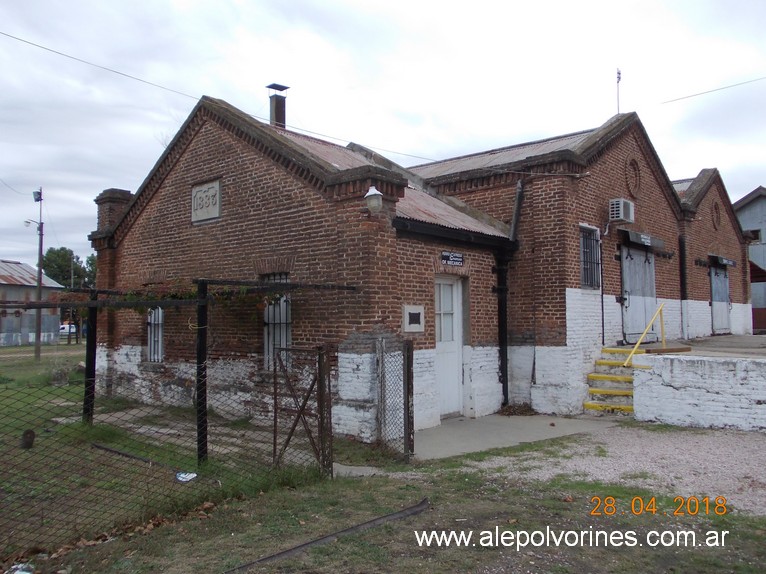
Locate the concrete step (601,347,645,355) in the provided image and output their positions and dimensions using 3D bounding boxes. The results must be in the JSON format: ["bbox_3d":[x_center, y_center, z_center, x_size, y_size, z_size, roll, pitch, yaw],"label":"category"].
[{"bbox_3d":[4.293,1.151,10.848,0.840,0.100,0.280,-3,-4,42],"label":"concrete step"}]

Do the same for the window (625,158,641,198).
[{"bbox_3d":[5.356,-2.395,13.367,0.150,0.900,0.900,-3,-4,42],"label":"window"}]

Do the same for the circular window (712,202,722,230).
[{"bbox_3d":[9.859,-2.087,18.395,0.150,0.870,0.870,-3,-4,42],"label":"circular window"}]

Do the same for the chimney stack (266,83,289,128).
[{"bbox_3d":[-2.190,-3.722,12.917,0.300,0.950,0.400,-3,-4,42],"label":"chimney stack"}]

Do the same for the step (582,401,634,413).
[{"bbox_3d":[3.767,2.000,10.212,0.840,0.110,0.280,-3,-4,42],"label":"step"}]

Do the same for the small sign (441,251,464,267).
[{"bbox_3d":[1.133,-0.432,9.937,0.030,0.215,0.600,-3,-4,42],"label":"small sign"}]

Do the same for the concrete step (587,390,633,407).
[{"bbox_3d":[3.888,1.834,10.356,0.840,0.180,0.280,-3,-4,42],"label":"concrete step"}]

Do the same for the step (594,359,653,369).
[{"bbox_3d":[4.140,1.351,10.665,0.880,0.100,0.280,-3,-4,42],"label":"step"}]

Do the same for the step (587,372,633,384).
[{"bbox_3d":[3.986,1.559,10.481,0.840,0.100,0.280,-3,-4,42],"label":"step"}]

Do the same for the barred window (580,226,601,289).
[{"bbox_3d":[3.840,-0.525,11.542,0.130,1.070,0.830,-3,-4,42],"label":"barred window"}]

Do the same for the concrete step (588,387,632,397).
[{"bbox_3d":[3.887,1.789,10.358,0.840,0.100,0.280,-3,-4,42],"label":"concrete step"}]

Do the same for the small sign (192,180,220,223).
[{"bbox_3d":[-3.078,-1.509,10.853,0.860,0.650,0.080,-3,-4,42],"label":"small sign"}]

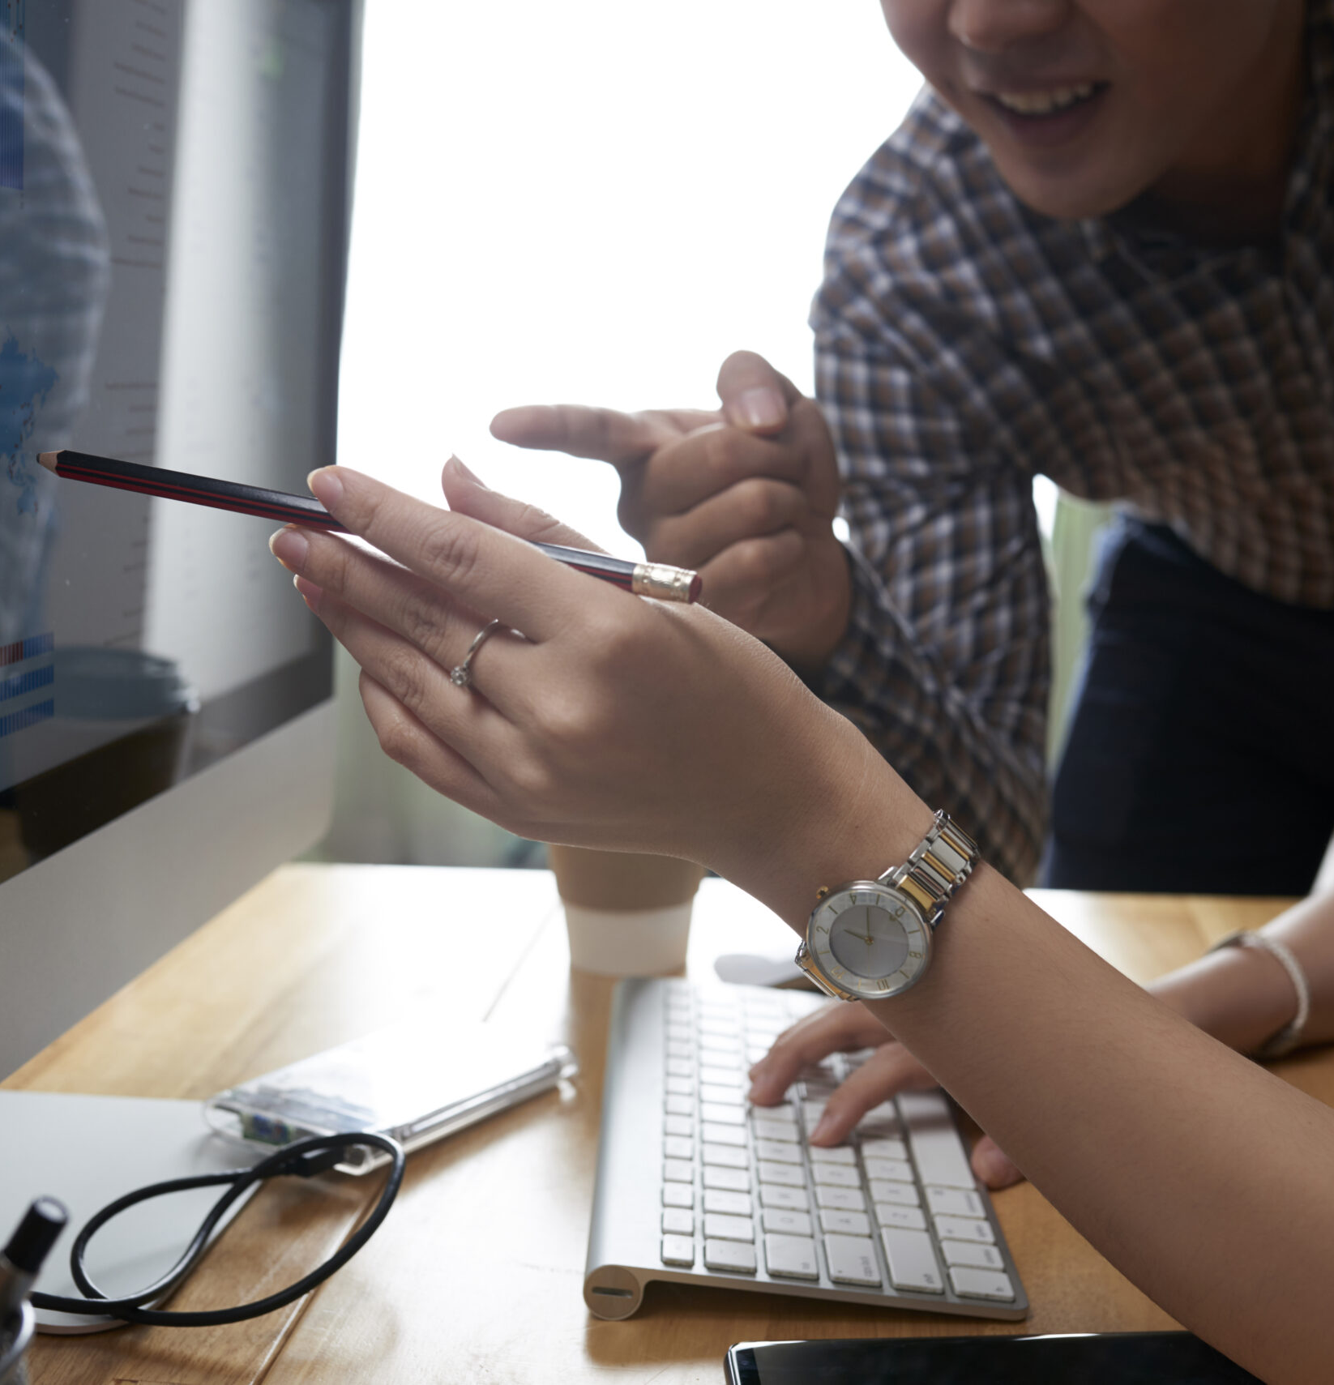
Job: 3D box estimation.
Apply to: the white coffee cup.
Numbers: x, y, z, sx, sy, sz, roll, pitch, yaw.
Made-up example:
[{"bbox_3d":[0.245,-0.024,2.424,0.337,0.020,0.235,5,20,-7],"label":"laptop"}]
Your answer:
[{"bbox_3d":[-0.018,0.067,0.947,0.090,0.118,0.090,0,10,0],"label":"white coffee cup"}]

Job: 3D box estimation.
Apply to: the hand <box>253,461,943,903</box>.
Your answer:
[{"bbox_3d":[-0.023,0.001,0.520,0.174,0.077,0.055,34,18,-2],"label":"hand"}]

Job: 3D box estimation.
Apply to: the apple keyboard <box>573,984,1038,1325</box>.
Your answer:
[{"bbox_3d":[0.043,0.153,0.740,0.131,0.019,0.281,0,10,0],"label":"apple keyboard"}]

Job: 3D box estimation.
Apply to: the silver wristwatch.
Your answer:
[{"bbox_3d":[0.059,0.055,0.527,0.035,0.057,0.047,40,28,9],"label":"silver wristwatch"}]

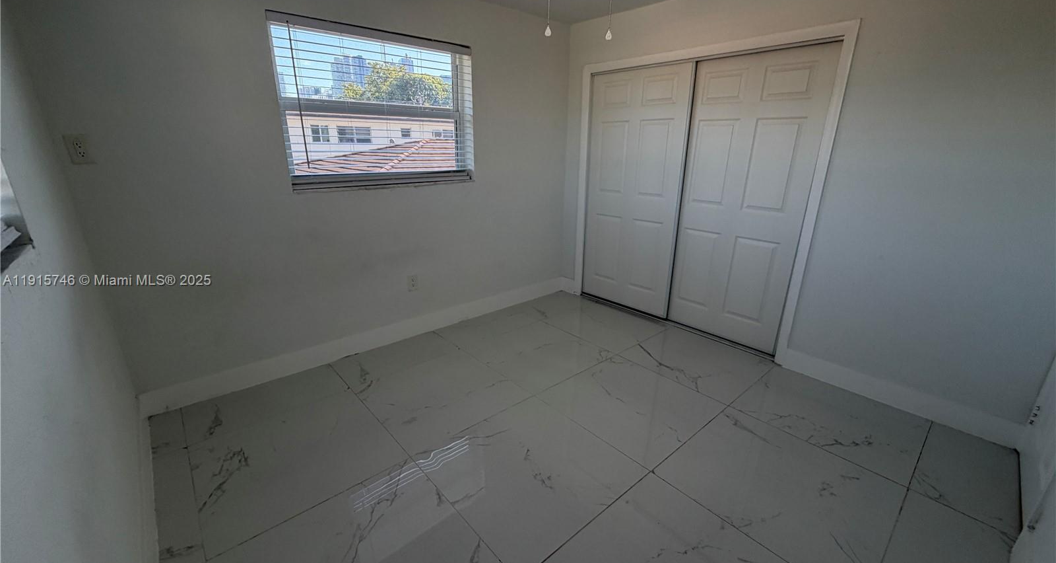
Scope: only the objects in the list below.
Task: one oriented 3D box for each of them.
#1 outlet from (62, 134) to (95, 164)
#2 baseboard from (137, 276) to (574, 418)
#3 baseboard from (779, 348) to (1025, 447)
[{"bbox_3d":[-2.044,-0.600,1.942,0.077,0.126,0.009,-15,24,-39],"label":"outlet"},{"bbox_3d":[-0.862,0.347,3.345,3.267,0.164,0.019,-15,24,-39],"label":"baseboard"},{"bbox_3d":[2.104,0.637,2.527,0.019,0.158,1.081,-15,24,-39],"label":"baseboard"}]

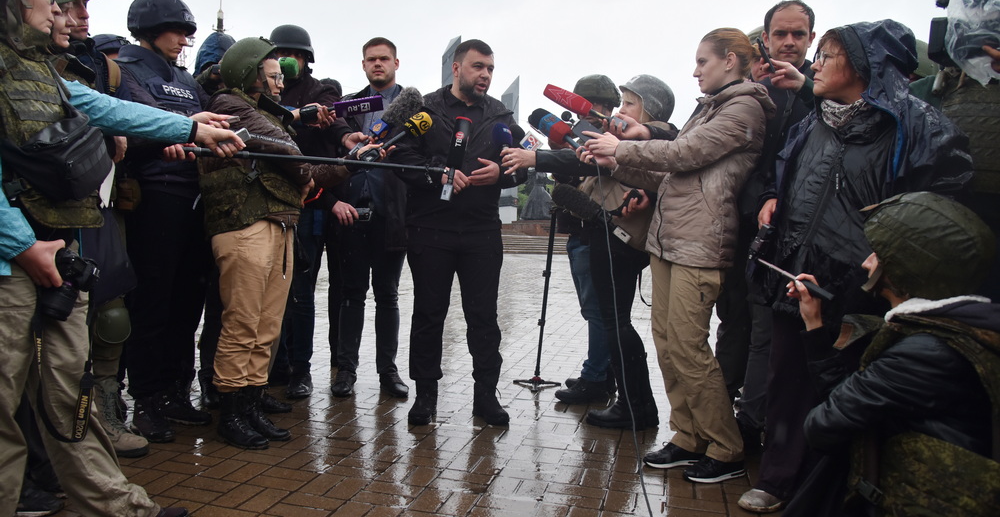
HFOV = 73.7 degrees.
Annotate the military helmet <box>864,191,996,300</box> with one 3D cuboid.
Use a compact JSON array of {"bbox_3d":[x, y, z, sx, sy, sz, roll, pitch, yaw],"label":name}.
[{"bbox_3d":[1.085,-0.030,1.680,0.250,0.210,0.290,-1,29,-46],"label":"military helmet"}]

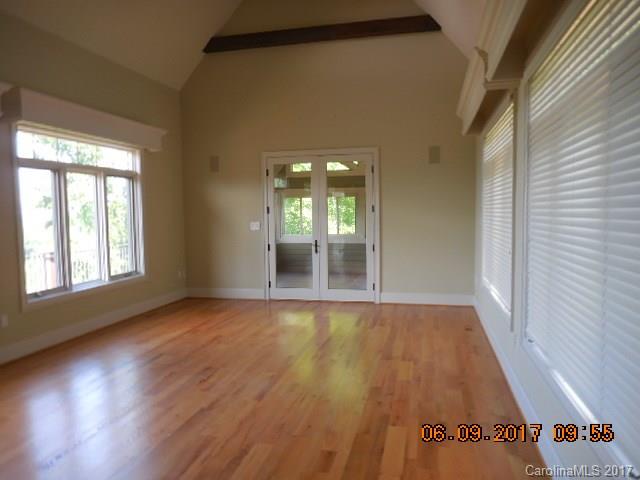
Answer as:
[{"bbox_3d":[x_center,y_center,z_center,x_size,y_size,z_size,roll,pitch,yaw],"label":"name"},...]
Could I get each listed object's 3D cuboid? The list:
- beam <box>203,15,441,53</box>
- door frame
[{"bbox_3d":[-0.060,-3.350,7.543,3.955,0.202,0.145,0,4,13],"label":"beam"},{"bbox_3d":[0.022,-0.221,7.838,2.000,2.546,0.110,0,4,13],"label":"door frame"}]

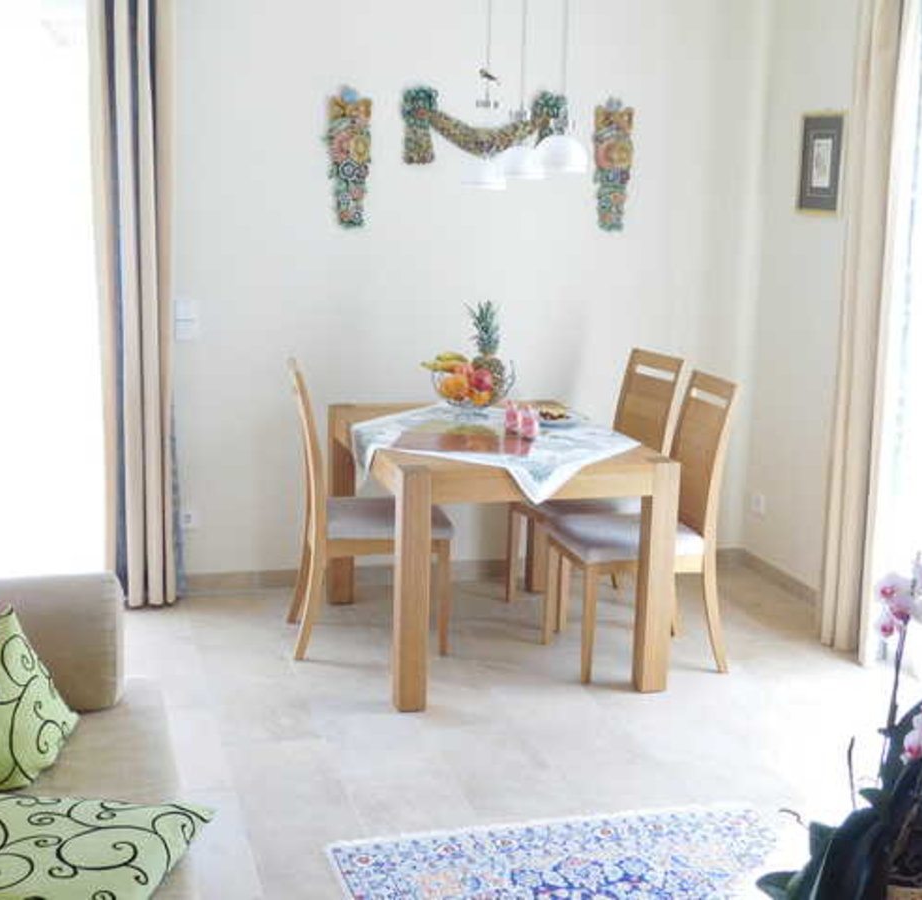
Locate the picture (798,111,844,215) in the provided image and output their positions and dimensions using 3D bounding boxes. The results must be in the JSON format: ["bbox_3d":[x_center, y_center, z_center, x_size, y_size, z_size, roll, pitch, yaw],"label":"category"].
[{"bbox_3d":[1.397,-1.113,5.374,0.020,0.400,0.325,-1,12,-16],"label":"picture"}]

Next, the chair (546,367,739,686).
[{"bbox_3d":[0.613,0.240,4.766,0.540,0.990,0.425,-1,12,-16],"label":"chair"}]

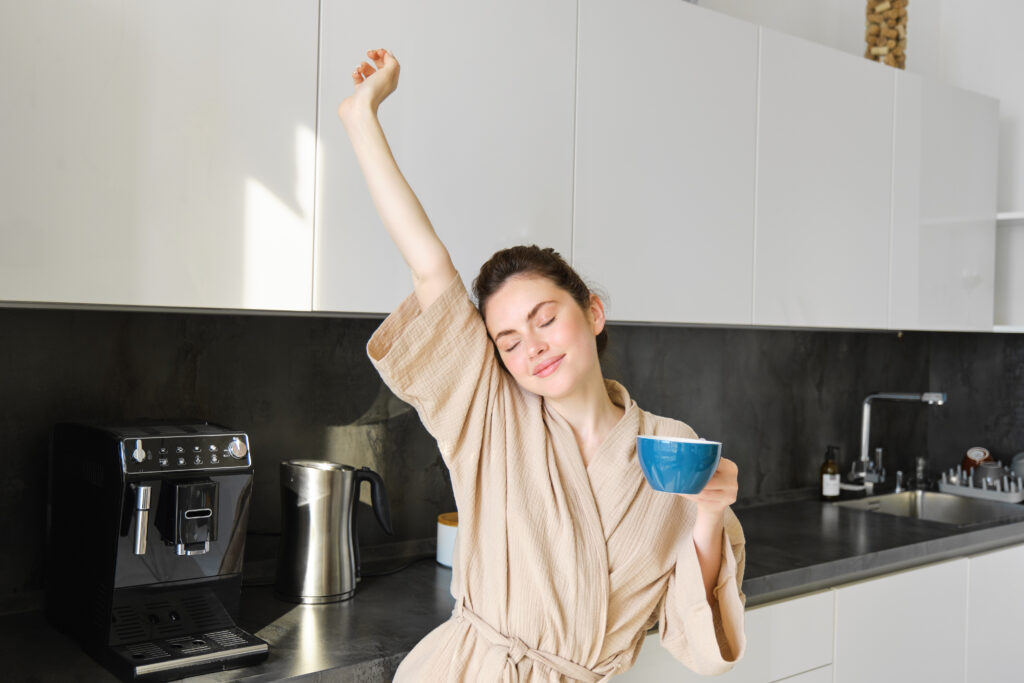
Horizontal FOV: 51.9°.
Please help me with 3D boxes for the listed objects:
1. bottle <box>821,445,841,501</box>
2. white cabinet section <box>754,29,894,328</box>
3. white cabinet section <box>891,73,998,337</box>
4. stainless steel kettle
[{"bbox_3d":[0.990,0.407,3.259,0.059,0.170,0.062,1,1,-41],"label":"bottle"},{"bbox_3d":[0.731,-0.406,2.880,0.603,0.728,0.320,1,1,-39],"label":"white cabinet section"},{"bbox_3d":[1.196,-0.400,3.258,0.595,0.728,0.320,1,1,-39],"label":"white cabinet section"},{"bbox_3d":[-0.337,0.354,2.004,0.222,0.246,0.154,1,1,-19],"label":"stainless steel kettle"}]

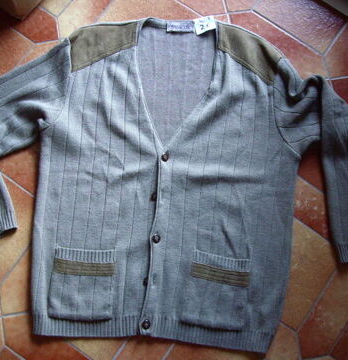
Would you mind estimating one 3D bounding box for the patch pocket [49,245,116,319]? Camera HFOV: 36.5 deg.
[{"bbox_3d":[-0.188,0.215,1.090,0.133,0.012,0.148,5,78,0],"label":"patch pocket"}]

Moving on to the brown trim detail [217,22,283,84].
[{"bbox_3d":[0.167,-0.296,1.201,0.179,0.022,0.089,30,79,5],"label":"brown trim detail"}]

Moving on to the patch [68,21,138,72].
[{"bbox_3d":[-0.159,-0.311,1.196,0.175,0.020,0.096,-17,79,-5],"label":"patch"}]

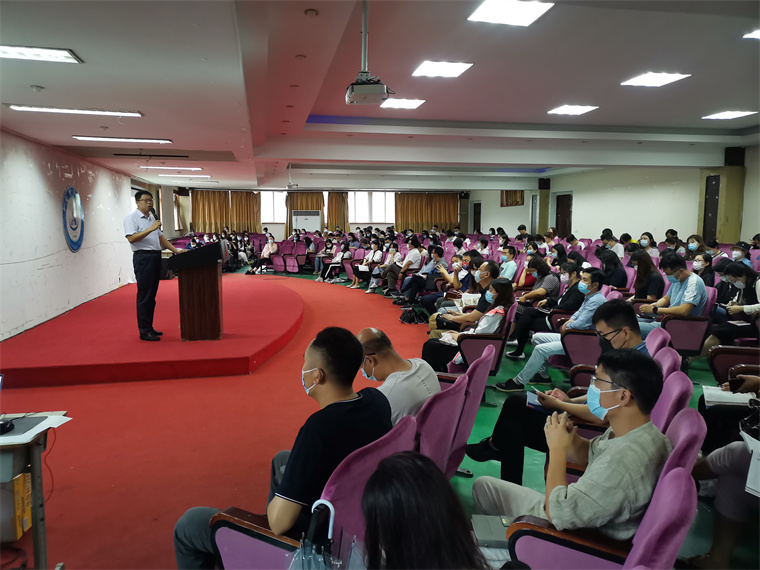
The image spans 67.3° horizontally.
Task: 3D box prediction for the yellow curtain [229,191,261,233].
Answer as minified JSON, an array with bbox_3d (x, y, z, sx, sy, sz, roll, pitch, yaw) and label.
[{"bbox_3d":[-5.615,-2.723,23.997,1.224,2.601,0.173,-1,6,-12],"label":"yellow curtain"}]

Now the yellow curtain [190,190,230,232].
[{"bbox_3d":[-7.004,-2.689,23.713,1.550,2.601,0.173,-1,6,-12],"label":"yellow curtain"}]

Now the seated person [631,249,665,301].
[{"bbox_3d":[2.897,0.195,6.388,0.760,1.180,0.470,1,6,10],"label":"seated person"}]

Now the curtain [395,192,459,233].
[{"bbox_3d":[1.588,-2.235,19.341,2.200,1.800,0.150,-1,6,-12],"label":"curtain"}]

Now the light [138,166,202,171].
[{"bbox_3d":[-4.327,-2.438,11.843,1.200,0.080,0.300,-1,6,-12],"label":"light"}]

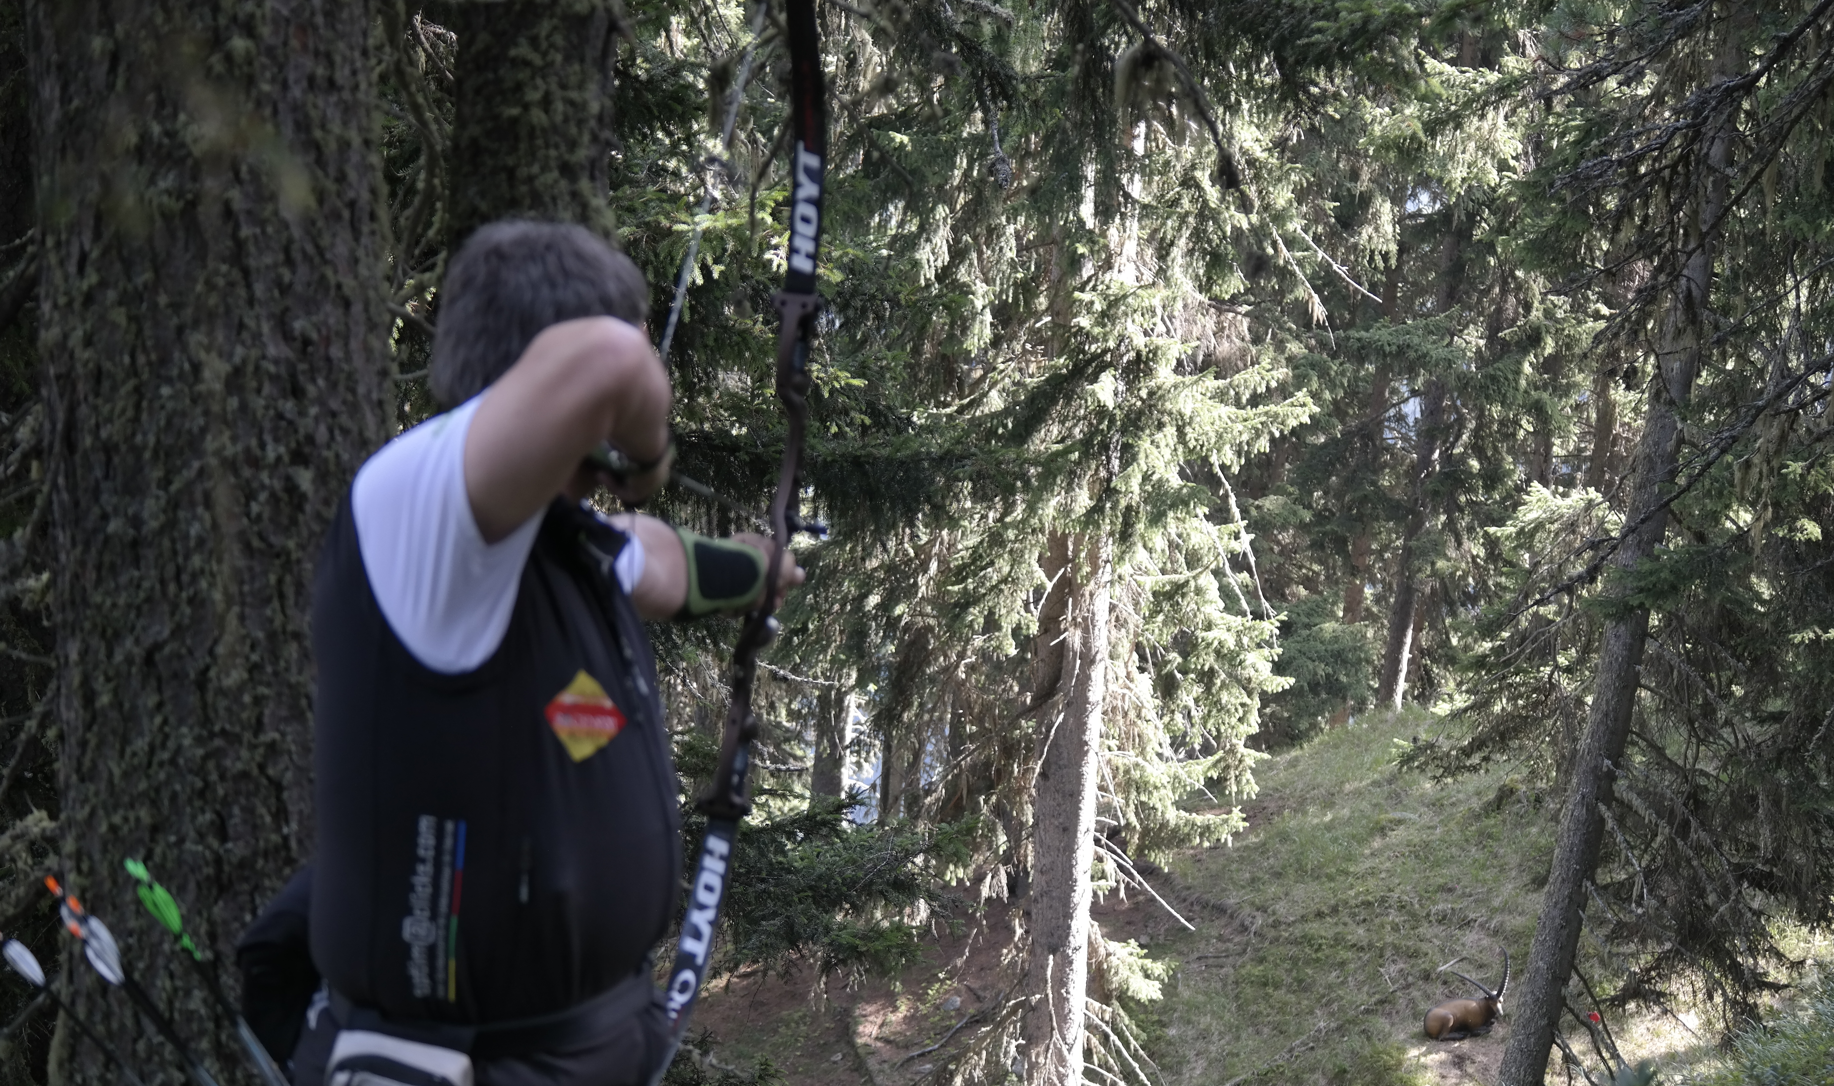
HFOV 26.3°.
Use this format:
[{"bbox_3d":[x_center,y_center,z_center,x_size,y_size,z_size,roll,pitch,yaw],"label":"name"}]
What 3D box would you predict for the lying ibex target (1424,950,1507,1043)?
[{"bbox_3d":[5.729,4.735,41.000,0.950,0.860,0.550,0,3,-24],"label":"lying ibex target"}]

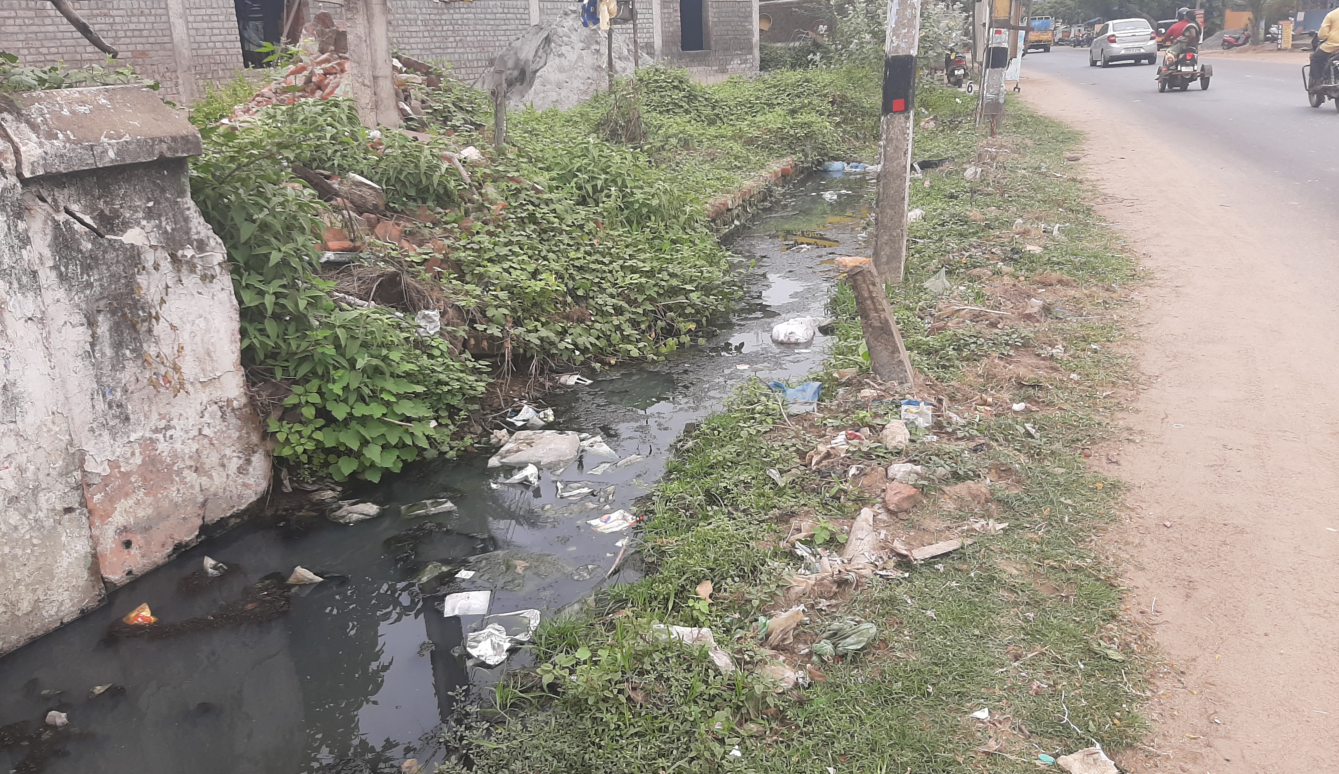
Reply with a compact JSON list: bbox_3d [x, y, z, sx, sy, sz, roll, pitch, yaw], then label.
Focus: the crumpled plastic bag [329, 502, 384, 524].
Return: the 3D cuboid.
[{"bbox_3d":[-1.161,0.467,3.727,0.190,0.045,0.100,-2,18,0],"label":"crumpled plastic bag"}]

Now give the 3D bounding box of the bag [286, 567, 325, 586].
[{"bbox_3d":[-1.188,0.617,3.285,0.115,0.045,0.075,-2,18,0],"label":"bag"}]

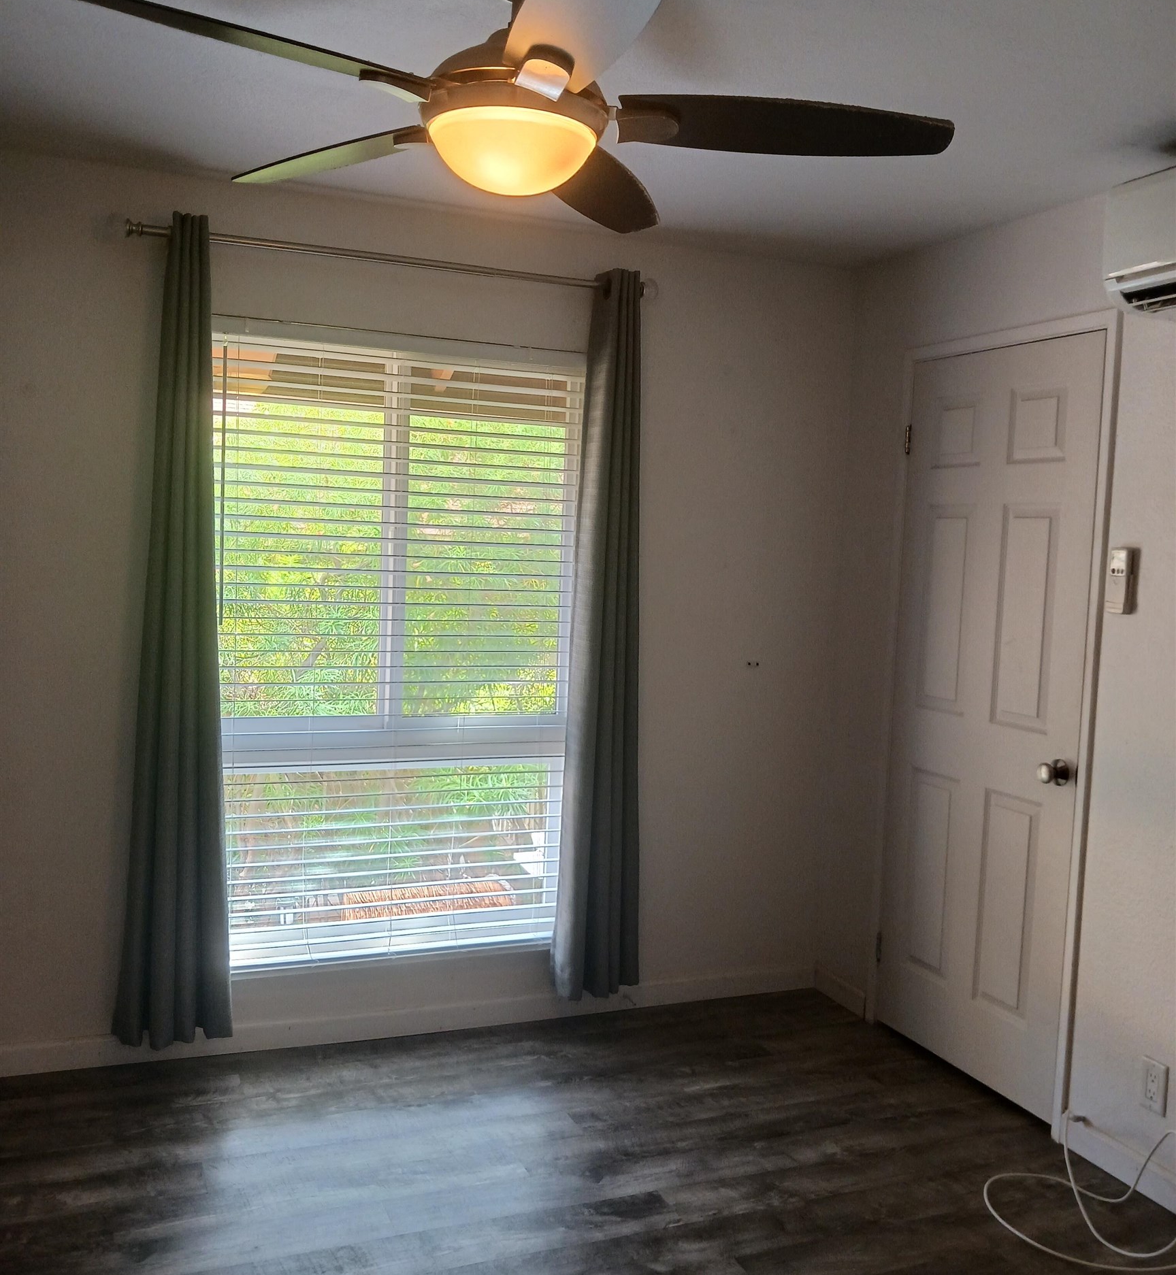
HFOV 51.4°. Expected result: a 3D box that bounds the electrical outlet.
[{"bbox_3d":[1.312,1.041,2.833,0.008,0.116,0.071,0,5,-22],"label":"electrical outlet"}]

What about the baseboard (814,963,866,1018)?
[{"bbox_3d":[0.830,1.156,4.027,0.014,0.084,0.288,0,5,-22],"label":"baseboard"}]

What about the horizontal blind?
[{"bbox_3d":[-0.568,0.038,3.536,1.140,1.785,0.060,0,5,-22],"label":"horizontal blind"}]

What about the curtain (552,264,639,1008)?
[{"bbox_3d":[0.053,0.010,3.676,0.275,2.170,0.120,0,5,-22],"label":"curtain"}]

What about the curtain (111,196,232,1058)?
[{"bbox_3d":[-1.082,0.003,3.226,0.300,2.170,0.120,0,5,-22],"label":"curtain"}]

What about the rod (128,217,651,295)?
[{"bbox_3d":[-0.503,-1.032,3.362,1.460,0.050,0.060,0,5,-22],"label":"rod"}]

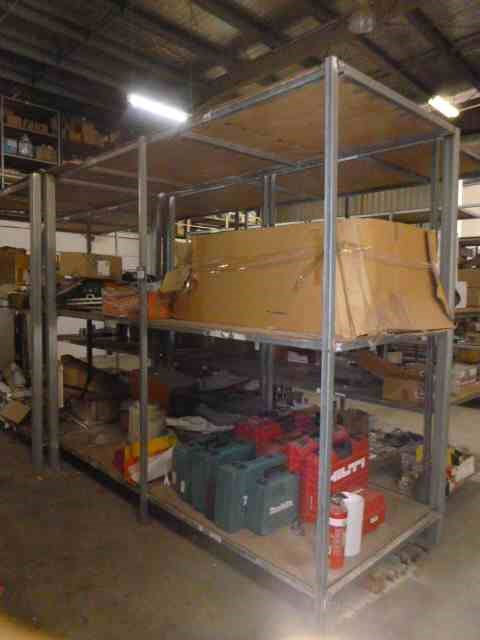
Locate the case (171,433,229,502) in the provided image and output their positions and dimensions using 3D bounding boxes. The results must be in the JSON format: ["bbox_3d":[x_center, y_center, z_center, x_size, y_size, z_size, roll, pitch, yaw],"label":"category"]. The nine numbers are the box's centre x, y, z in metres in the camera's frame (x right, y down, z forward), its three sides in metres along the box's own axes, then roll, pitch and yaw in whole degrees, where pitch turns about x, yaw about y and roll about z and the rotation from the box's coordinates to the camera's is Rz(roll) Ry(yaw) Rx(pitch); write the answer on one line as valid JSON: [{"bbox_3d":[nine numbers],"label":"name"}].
[{"bbox_3d":[-0.206,0.928,2.978,0.400,0.340,0.140,-3,6,-43],"label":"case"}]

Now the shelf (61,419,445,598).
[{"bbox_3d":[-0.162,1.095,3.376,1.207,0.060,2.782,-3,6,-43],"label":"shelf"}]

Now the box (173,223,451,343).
[{"bbox_3d":[0.428,-0.213,2.660,1.080,0.500,1.080,-3,6,-43],"label":"box"}]

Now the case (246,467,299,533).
[{"bbox_3d":[0.197,0.984,2.574,0.290,0.300,0.110,-3,6,-40],"label":"case"}]

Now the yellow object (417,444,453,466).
[{"bbox_3d":[1.399,0.965,3.303,0.240,0.130,0.150,-3,6,-43],"label":"yellow object"}]

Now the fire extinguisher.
[{"bbox_3d":[0.457,0.992,2.166,0.080,0.350,0.085,2,4,12],"label":"fire extinguisher"}]

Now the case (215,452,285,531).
[{"bbox_3d":[0.071,0.954,2.647,0.430,0.345,0.130,-3,6,-41],"label":"case"}]

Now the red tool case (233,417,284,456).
[{"bbox_3d":[0.148,0.907,3.320,0.400,0.350,0.130,-3,6,-43],"label":"red tool case"}]

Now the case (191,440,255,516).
[{"bbox_3d":[-0.080,0.941,2.798,0.410,0.345,0.140,-3,6,-43],"label":"case"}]

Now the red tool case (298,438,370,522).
[{"bbox_3d":[0.559,0.911,2.732,0.130,0.430,0.480,5,6,43],"label":"red tool case"}]

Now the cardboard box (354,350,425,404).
[{"bbox_3d":[1.946,0.757,5.859,0.500,0.470,0.600,-3,6,-43],"label":"cardboard box"}]

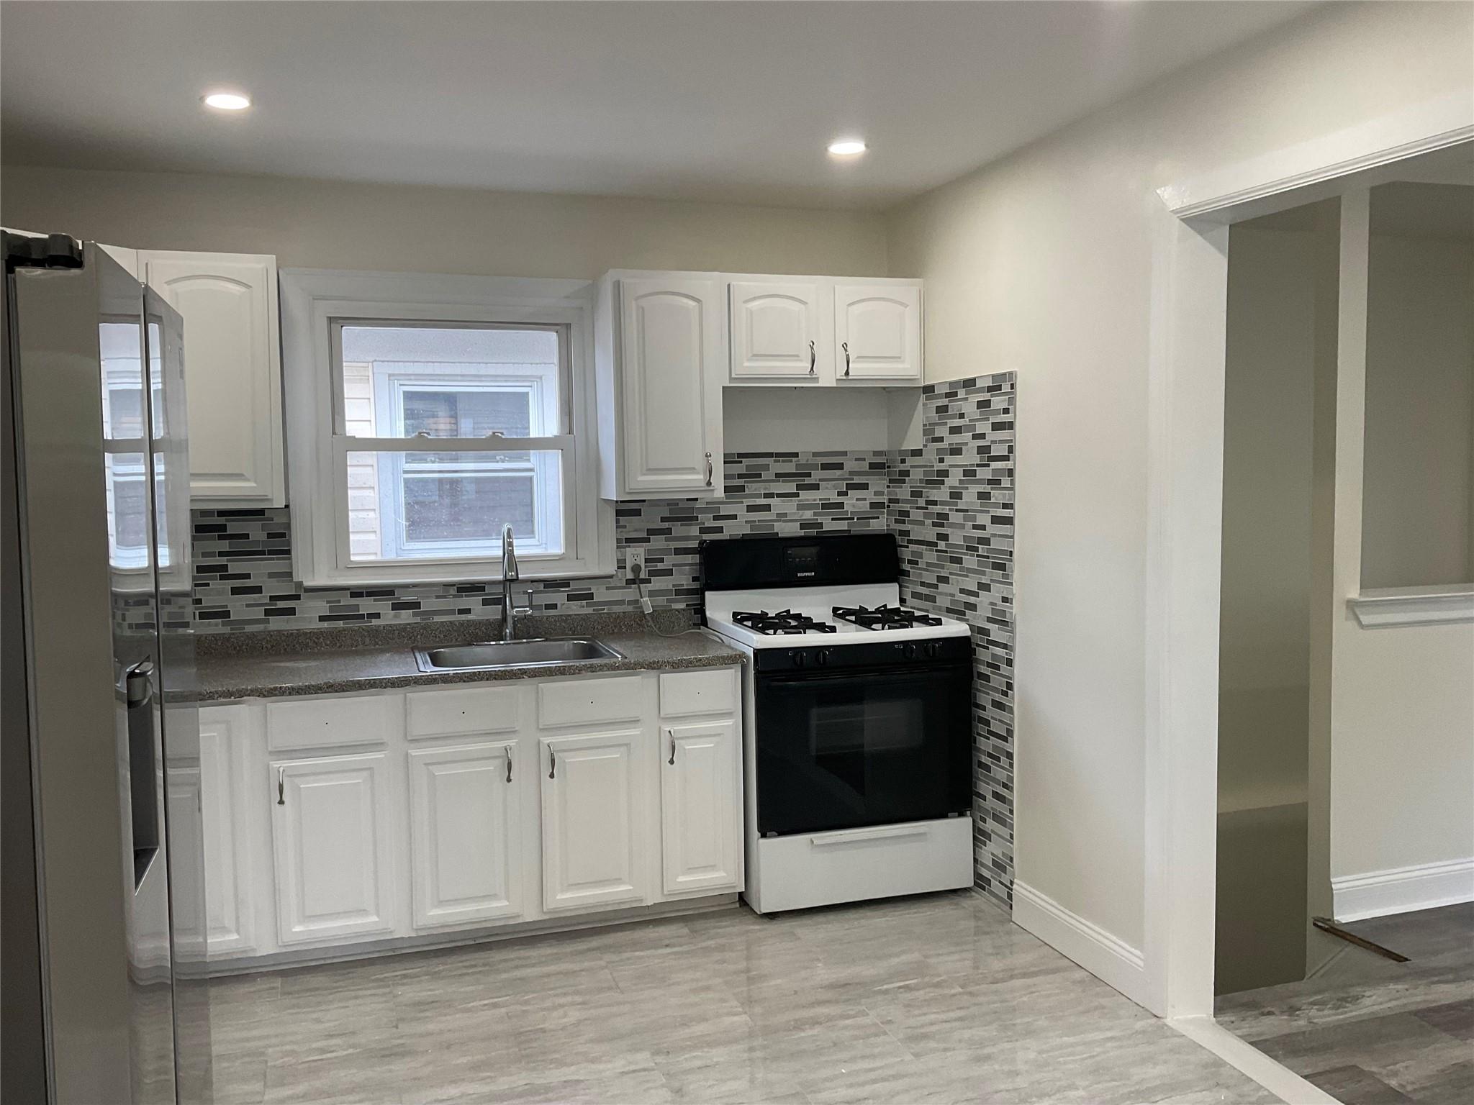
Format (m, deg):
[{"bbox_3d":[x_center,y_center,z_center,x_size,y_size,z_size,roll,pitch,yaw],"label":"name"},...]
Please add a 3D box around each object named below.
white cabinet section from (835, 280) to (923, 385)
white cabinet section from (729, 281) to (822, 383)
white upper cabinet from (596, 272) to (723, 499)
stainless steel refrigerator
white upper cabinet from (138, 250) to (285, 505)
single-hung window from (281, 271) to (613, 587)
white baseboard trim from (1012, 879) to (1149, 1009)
[{"bbox_3d":[0.451,-0.791,4.535,0.371,0.362,0.327,-2,4,-18],"label":"white cabinet section"},{"bbox_3d":[0.087,-0.776,4.417,0.363,0.362,0.327,-2,4,-18],"label":"white cabinet section"},{"bbox_3d":[-0.273,-0.568,4.302,0.381,0.762,0.325,-2,4,-17],"label":"white upper cabinet"},{"bbox_3d":[-1.338,0.448,1.966,0.800,1.760,0.910,-2,4,-17],"label":"stainless steel refrigerator"},{"bbox_3d":[-1.631,-0.526,3.875,0.386,0.768,0.325,-2,4,-17],"label":"white upper cabinet"},{"bbox_3d":[-0.978,-0.423,4.270,1.078,1.039,0.100,-2,4,-17],"label":"single-hung window"},{"bbox_3d":[0.989,1.123,3.590,0.018,0.140,0.686,-2,4,-17],"label":"white baseboard trim"}]

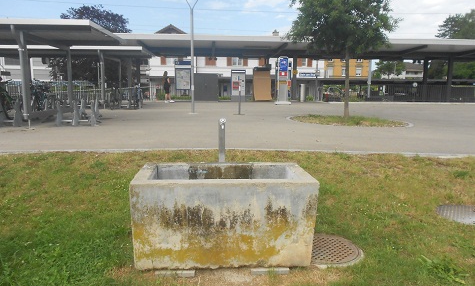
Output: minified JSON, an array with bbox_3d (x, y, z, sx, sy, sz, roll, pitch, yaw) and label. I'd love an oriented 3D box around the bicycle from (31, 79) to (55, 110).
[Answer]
[{"bbox_3d":[-7.112,-1.769,13.292,0.600,1.080,1.700,-1,10,-4],"label":"bicycle"}]

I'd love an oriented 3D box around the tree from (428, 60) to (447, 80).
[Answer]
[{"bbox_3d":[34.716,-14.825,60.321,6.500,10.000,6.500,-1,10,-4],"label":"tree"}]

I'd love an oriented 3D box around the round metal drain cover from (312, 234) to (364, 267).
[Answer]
[{"bbox_3d":[0.828,1.025,3.421,0.657,0.050,0.657,0,10,0],"label":"round metal drain cover"}]

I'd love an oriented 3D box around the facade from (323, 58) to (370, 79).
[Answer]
[{"bbox_3d":[21.046,-15.665,68.300,9.500,9.000,7.000,-1,10,-4],"label":"facade"}]

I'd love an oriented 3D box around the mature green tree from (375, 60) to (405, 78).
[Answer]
[{"bbox_3d":[27.252,-13.492,63.613,5.500,6.200,5.500,-1,10,-4],"label":"mature green tree"}]

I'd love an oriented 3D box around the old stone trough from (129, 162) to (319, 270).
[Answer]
[{"bbox_3d":[-0.117,0.622,3.266,1.492,0.729,0.709,-1,10,-4],"label":"old stone trough"}]

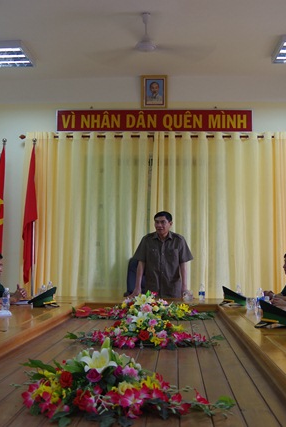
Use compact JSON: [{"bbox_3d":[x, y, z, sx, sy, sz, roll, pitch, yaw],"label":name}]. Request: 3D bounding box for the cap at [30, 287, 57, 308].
[{"bbox_3d":[-0.820,0.694,4.022,0.265,0.162,0.235,-1,-6,19],"label":"cap"}]

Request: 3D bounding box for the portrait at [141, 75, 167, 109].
[{"bbox_3d":[0.148,-1.597,6.277,0.340,0.430,0.035,0,4,4],"label":"portrait"}]

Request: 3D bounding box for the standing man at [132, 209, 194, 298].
[{"bbox_3d":[0.202,0.814,5.094,0.640,1.672,0.420,0,-6,7],"label":"standing man"}]

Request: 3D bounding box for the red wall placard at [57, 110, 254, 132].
[{"bbox_3d":[0.127,-1.210,6.291,2.570,0.300,0.035,0,-6,4],"label":"red wall placard"}]

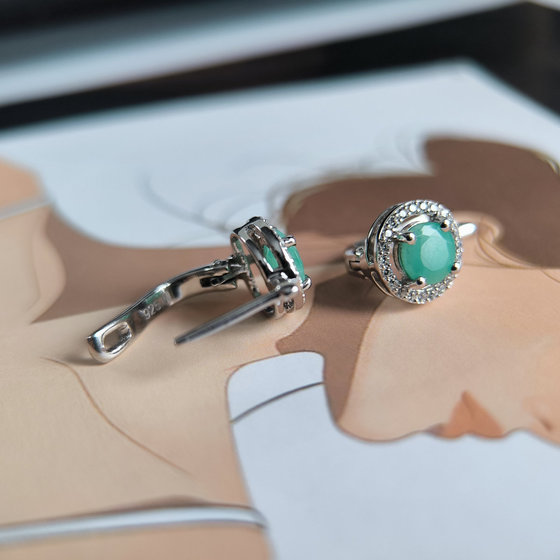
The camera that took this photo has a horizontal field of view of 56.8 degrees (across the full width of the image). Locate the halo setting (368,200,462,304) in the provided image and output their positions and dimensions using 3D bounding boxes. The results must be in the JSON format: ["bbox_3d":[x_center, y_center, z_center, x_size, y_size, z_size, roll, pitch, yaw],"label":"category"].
[{"bbox_3d":[0.014,-0.003,0.054,0.011,0.011,0.004,-17,9,-19],"label":"halo setting"}]

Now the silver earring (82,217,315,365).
[{"bbox_3d":[-0.008,0.003,0.050,0.021,0.011,0.012,-25,46,-12],"label":"silver earring"}]

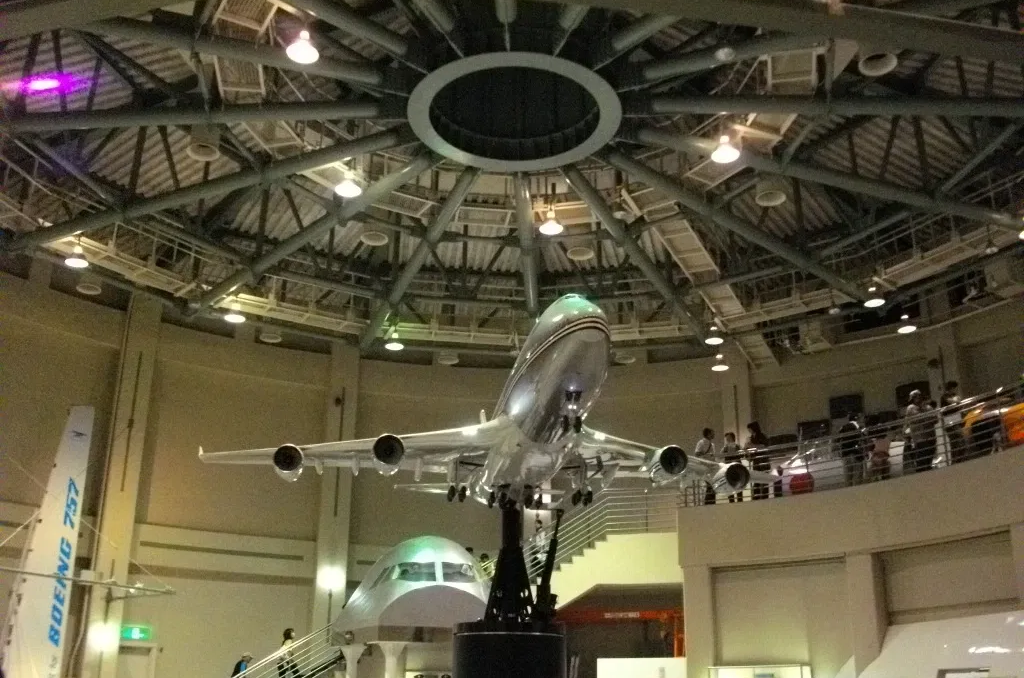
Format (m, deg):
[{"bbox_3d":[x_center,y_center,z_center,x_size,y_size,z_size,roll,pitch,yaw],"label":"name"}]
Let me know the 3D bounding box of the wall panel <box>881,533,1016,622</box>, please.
[{"bbox_3d":[7.607,4.147,16.459,0.120,1.300,3.000,9,-21,-22],"label":"wall panel"}]

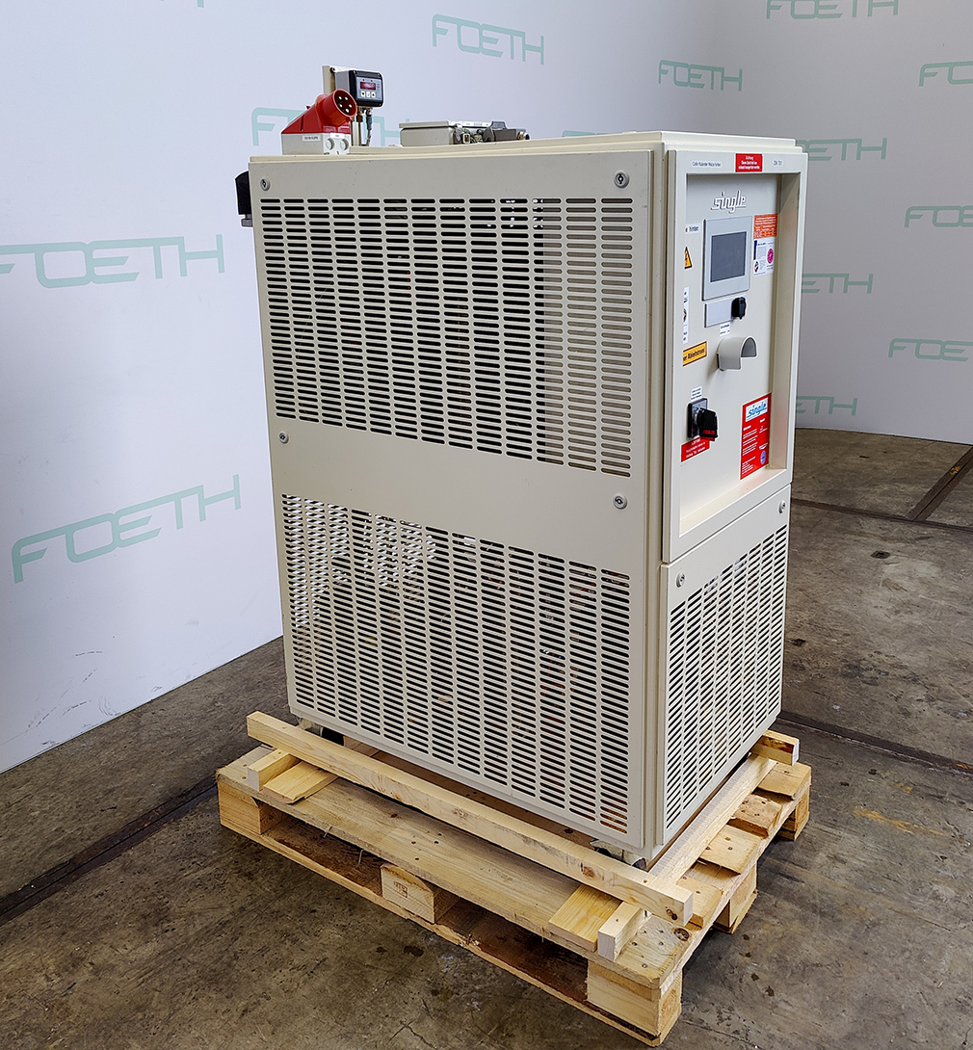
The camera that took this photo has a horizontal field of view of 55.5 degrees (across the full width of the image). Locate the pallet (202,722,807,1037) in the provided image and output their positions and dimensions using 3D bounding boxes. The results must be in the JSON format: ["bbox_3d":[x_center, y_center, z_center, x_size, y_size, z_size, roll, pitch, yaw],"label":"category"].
[{"bbox_3d":[0.058,0.640,2.336,1.225,0.260,0.820,11,22,34],"label":"pallet"}]

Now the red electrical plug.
[{"bbox_3d":[-0.344,-0.849,1.907,0.150,0.084,0.082,11,22,35],"label":"red electrical plug"}]

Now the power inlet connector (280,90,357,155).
[{"bbox_3d":[-0.344,-0.831,1.913,0.150,0.122,0.082,11,22,35],"label":"power inlet connector"}]

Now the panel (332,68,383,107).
[{"bbox_3d":[-0.275,-0.936,1.995,0.060,0.072,0.090,11,22,35],"label":"panel"}]

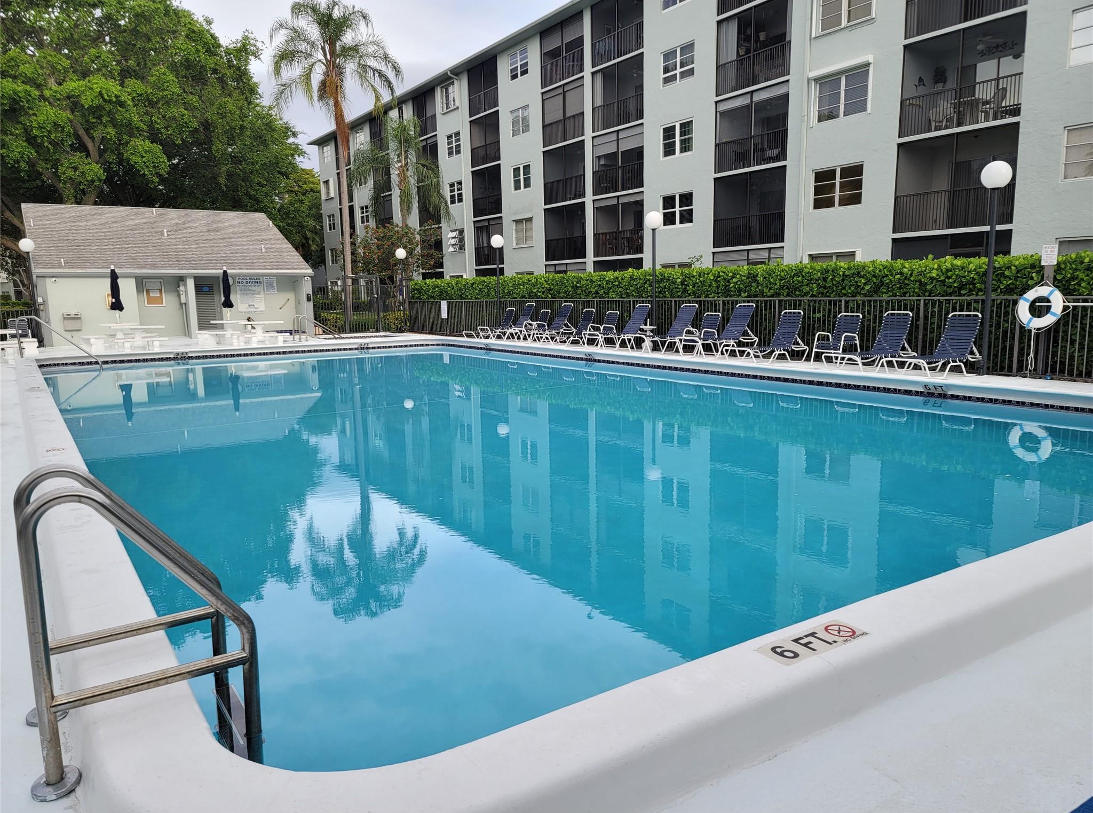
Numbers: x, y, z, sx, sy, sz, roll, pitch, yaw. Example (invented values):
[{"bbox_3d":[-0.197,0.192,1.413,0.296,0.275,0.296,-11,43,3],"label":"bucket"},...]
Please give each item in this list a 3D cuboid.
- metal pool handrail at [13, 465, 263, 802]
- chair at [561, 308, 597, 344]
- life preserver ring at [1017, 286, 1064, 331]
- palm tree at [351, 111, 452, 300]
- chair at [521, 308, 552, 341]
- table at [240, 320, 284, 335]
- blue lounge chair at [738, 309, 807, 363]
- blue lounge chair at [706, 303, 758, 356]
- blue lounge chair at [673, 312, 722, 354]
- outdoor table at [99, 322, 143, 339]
[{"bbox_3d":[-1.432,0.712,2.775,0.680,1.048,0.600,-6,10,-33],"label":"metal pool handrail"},{"bbox_3d":[0.561,-2.114,21.160,1.620,0.950,0.700,-5,9,-29],"label":"chair"},{"bbox_3d":[7.321,-1.465,11.701,0.100,0.620,0.620,-6,10,-33],"label":"life preserver ring"},{"bbox_3d":[-7.432,-9.661,40.871,5.000,10.516,5.000,-6,10,-33],"label":"palm tree"},{"bbox_3d":[-0.282,-2.302,22.699,0.730,0.910,0.620,-5,9,-29],"label":"chair"},{"bbox_3d":[-7.864,-1.952,21.742,1.080,0.740,0.920,-6,10,-33],"label":"table"},{"bbox_3d":[4.335,-1.378,15.545,1.620,0.980,0.700,-6,9,-30],"label":"blue lounge chair"},{"bbox_3d":[3.642,-1.608,16.791,1.660,1.100,0.700,-5,9,-29],"label":"blue lounge chair"},{"bbox_3d":[3.423,-1.594,17.388,0.730,0.910,0.620,-6,9,-30],"label":"blue lounge chair"},{"bbox_3d":[-11.342,-1.814,21.052,1.030,0.736,1.030,-6,10,-33],"label":"outdoor table"}]

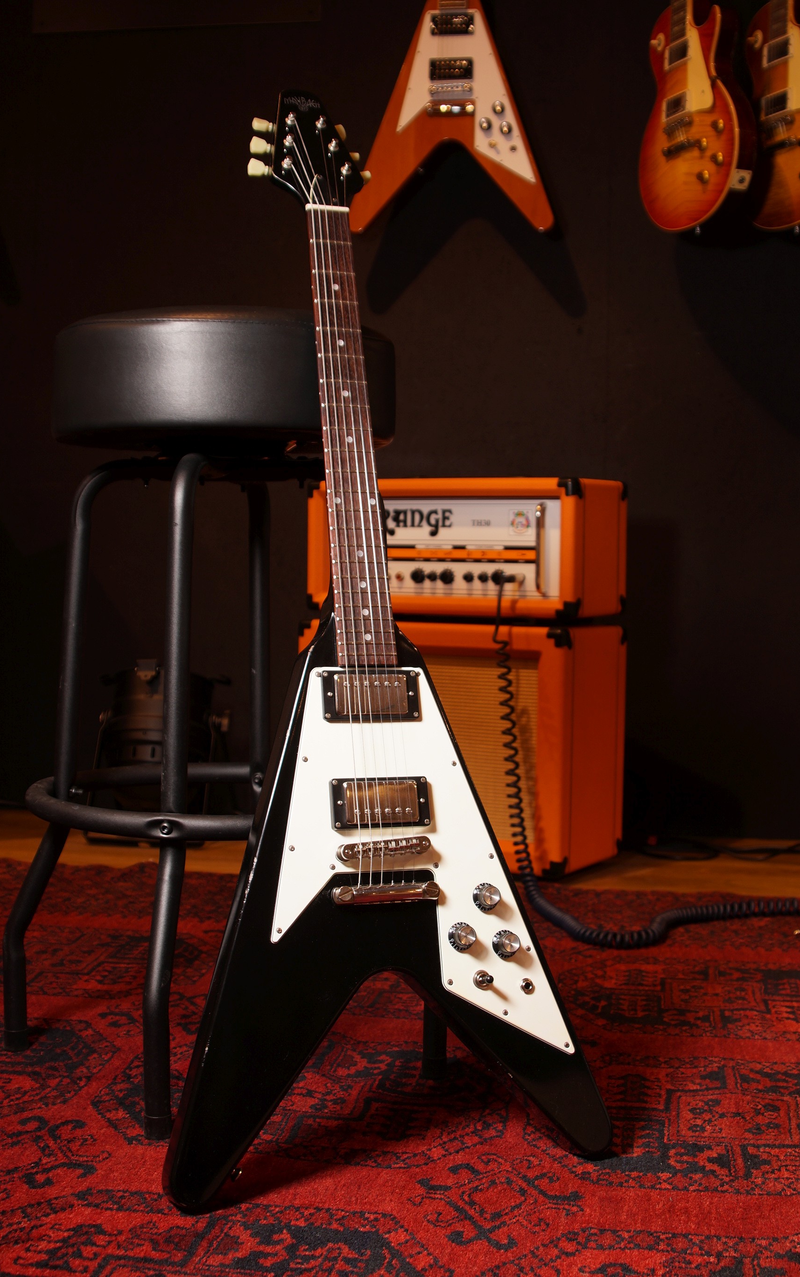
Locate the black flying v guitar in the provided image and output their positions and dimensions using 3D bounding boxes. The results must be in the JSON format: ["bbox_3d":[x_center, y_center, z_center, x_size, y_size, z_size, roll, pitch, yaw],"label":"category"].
[{"bbox_3d":[-0.046,-0.049,1.401,0.410,1.080,0.080,0,-15,-20],"label":"black flying v guitar"}]

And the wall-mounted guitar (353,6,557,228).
[{"bbox_3d":[0.108,-1.355,3.030,0.410,1.080,0.080,0,-4,7],"label":"wall-mounted guitar"}]

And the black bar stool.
[{"bbox_3d":[-0.187,0.051,1.577,0.420,0.800,0.420,1,3,0],"label":"black bar stool"}]

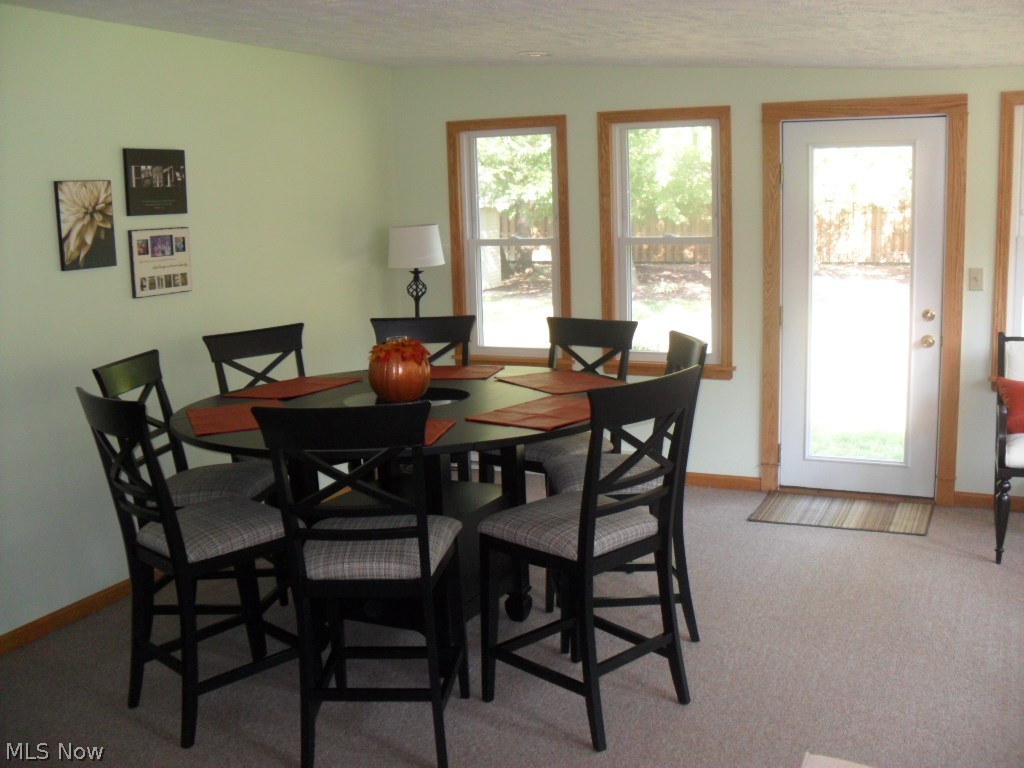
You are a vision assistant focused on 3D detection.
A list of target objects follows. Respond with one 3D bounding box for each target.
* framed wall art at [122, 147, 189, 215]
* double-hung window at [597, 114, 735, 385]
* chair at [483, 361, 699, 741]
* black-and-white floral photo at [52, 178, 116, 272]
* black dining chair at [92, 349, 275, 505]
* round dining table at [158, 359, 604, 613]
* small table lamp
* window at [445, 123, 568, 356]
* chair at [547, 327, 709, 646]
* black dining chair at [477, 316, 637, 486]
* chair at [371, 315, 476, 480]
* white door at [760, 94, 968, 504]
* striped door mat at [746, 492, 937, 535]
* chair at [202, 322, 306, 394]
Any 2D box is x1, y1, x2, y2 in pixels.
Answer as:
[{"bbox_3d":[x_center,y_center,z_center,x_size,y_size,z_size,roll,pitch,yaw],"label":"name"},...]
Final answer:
[{"bbox_3d":[-1.595,-0.906,4.651,0.025,0.284,0.357,2,10,24],"label":"framed wall art"},{"bbox_3d":[0.889,-0.802,5.960,0.800,1.510,0.110,3,10,25],"label":"double-hung window"},{"bbox_3d":[0.237,0.501,3.288,0.500,1.100,0.550,-10,12,-42],"label":"chair"},{"bbox_3d":[-1.763,-0.657,4.295,0.025,0.357,0.277,2,10,24],"label":"black-and-white floral photo"},{"bbox_3d":[-1.240,0.435,4.118,0.605,1.115,0.505,-1,10,7],"label":"black dining chair"},{"bbox_3d":[-0.376,0.514,3.931,1.740,0.914,1.740,-2,9,0],"label":"round dining table"},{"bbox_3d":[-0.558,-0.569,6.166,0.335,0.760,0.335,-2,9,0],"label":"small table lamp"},{"bbox_3d":[-0.016,-0.833,6.286,0.800,1.510,0.070,2,10,24],"label":"window"},{"bbox_3d":[0.439,0.397,3.983,0.605,1.115,0.505,-3,10,-6],"label":"chair"},{"bbox_3d":[0.211,0.305,4.584,0.505,1.115,0.605,6,13,42],"label":"black dining chair"},{"bbox_3d":[-0.408,0.270,4.876,0.500,1.100,0.550,-2,9,-1],"label":"chair"},{"bbox_3d":[1.873,-0.434,5.566,1.040,2.130,0.100,3,10,25],"label":"white door"},{"bbox_3d":[1.740,0.668,5.431,0.885,0.012,0.615,3,10,25],"label":"striped door mat"},{"bbox_3d":[-1.006,0.327,4.716,0.505,1.115,0.605,-10,12,-40],"label":"chair"}]

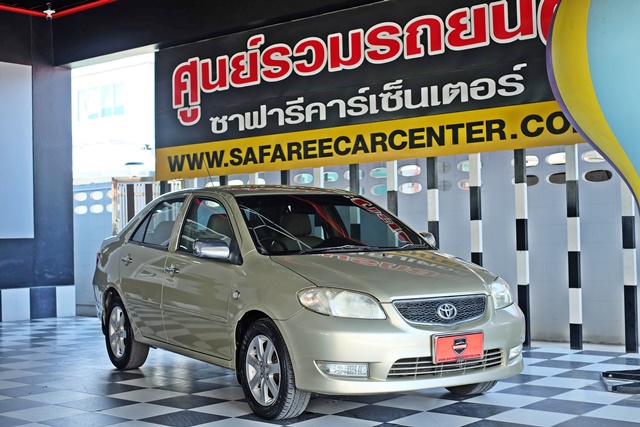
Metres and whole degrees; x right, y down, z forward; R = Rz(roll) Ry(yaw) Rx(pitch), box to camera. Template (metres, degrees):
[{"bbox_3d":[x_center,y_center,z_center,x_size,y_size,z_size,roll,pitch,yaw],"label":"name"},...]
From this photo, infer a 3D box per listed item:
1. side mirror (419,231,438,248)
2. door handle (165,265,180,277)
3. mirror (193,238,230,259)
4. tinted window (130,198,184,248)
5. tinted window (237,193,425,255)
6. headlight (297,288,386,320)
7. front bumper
[{"bbox_3d":[0.780,0.201,6.847,0.210,0.130,0.120,0,-1,-32],"label":"side mirror"},{"bbox_3d":[-1.025,0.396,6.555,0.055,0.065,0.200,0,-1,-32],"label":"door handle"},{"bbox_3d":[-0.674,0.219,5.953,0.210,0.130,0.120,0,-1,-32],"label":"mirror"},{"bbox_3d":[-1.248,0.075,7.259,0.090,0.410,0.800,23,-13,-29],"label":"tinted window"},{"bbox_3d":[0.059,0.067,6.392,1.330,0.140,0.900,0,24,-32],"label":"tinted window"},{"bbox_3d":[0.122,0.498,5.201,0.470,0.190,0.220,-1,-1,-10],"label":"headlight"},{"bbox_3d":[0.617,0.740,5.491,1.680,0.480,0.540,0,-1,-32],"label":"front bumper"}]

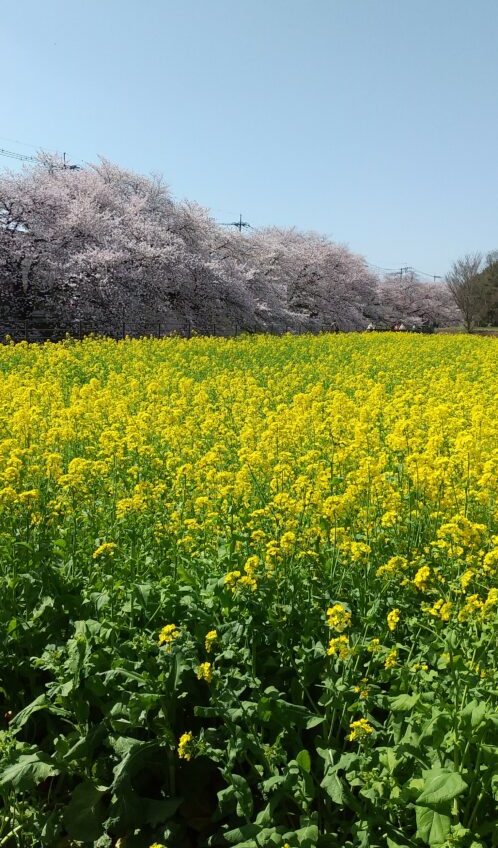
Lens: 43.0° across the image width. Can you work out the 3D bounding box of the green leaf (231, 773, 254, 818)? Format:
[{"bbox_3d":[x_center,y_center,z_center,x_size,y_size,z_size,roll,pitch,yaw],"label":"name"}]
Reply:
[{"bbox_3d":[-0.016,0.941,1.600,0.062,0.110,0.055,0,9,0],"label":"green leaf"}]

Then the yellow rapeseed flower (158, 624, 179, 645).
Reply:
[{"bbox_3d":[-0.239,0.636,1.900,0.064,0.060,0.060,0,9,0],"label":"yellow rapeseed flower"}]

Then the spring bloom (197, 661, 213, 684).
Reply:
[{"bbox_3d":[-0.130,0.725,1.850,0.048,0.058,0.050,0,9,0],"label":"spring bloom"}]

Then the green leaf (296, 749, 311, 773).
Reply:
[{"bbox_3d":[0.145,0.895,1.680,0.040,0.070,0.025,0,9,0],"label":"green leaf"}]

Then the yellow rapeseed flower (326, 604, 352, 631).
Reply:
[{"bbox_3d":[0.279,0.600,1.950,0.078,0.080,0.075,0,9,0],"label":"yellow rapeseed flower"}]

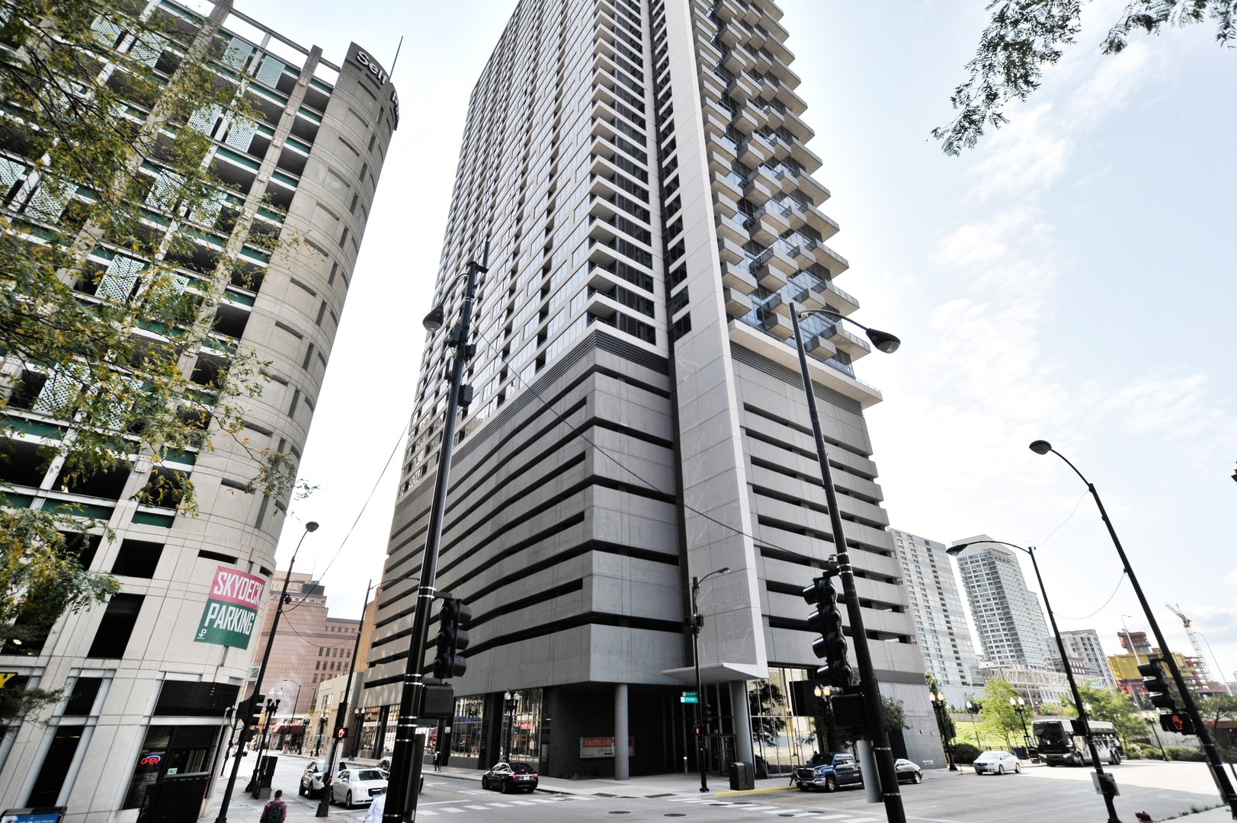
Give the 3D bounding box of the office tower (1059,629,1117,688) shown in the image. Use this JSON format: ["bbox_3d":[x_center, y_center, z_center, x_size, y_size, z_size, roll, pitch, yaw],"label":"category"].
[{"bbox_3d":[287.456,166.413,379.105,18.000,55.000,27.000,19,-34,-32],"label":"office tower"}]

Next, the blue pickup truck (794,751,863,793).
[{"bbox_3d":[12.729,21.033,36.000,5.840,1.880,2.030,19,-34,-31],"label":"blue pickup truck"}]

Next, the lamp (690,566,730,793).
[{"bbox_3d":[4.981,14.635,34.211,0.750,11.000,2.600,20,-35,-32],"label":"lamp"}]

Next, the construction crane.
[{"bbox_3d":[329.808,143.856,348.564,50.000,67.000,5.000,25,-37,-39],"label":"construction crane"}]

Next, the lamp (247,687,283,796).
[{"bbox_3d":[-20.584,18.990,35.883,0.950,5.300,0.600,17,-33,-29],"label":"lamp"}]

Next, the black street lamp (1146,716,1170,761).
[{"bbox_3d":[64.774,39.073,74.276,0.550,5.200,1.050,19,-34,-32],"label":"black street lamp"}]

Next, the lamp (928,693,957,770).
[{"bbox_3d":[25.463,24.892,48.042,0.500,5.400,1.020,19,-34,-32],"label":"lamp"}]

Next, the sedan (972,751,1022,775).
[{"bbox_3d":[29.364,27.293,47.973,4.700,1.460,1.830,21,-35,-33],"label":"sedan"}]

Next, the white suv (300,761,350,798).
[{"bbox_3d":[-15.865,20.091,33.711,1.920,1.660,4.750,18,-34,-30],"label":"white suv"}]

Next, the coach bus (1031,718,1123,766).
[{"bbox_3d":[42.345,30.423,56.736,13.200,3.500,2.580,20,-34,-34],"label":"coach bus"}]

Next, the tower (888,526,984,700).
[{"bbox_3d":[154.265,116.564,315.513,58.100,96.000,26.000,20,-35,-32],"label":"tower"}]

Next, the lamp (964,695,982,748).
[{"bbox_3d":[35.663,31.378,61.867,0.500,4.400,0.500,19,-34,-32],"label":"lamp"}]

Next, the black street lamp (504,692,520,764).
[{"bbox_3d":[-6.888,20.793,39.652,1.020,5.300,0.500,18,-33,-30],"label":"black street lamp"}]

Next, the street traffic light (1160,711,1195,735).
[{"bbox_3d":[14.272,7.947,15.766,0.360,0.500,0.480,18,-34,-30],"label":"street traffic light"}]

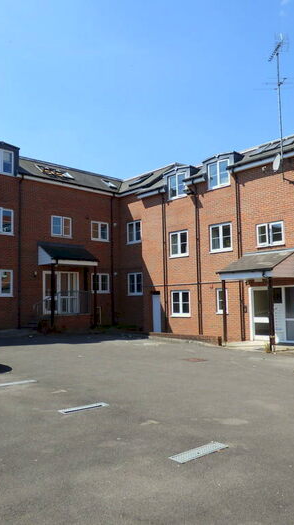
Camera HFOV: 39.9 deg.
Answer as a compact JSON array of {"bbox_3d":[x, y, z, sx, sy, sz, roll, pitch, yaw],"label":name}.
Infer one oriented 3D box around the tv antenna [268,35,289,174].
[{"bbox_3d":[4.886,-5.640,14.830,0.650,4.850,1.300,0,-6,-7],"label":"tv antenna"}]

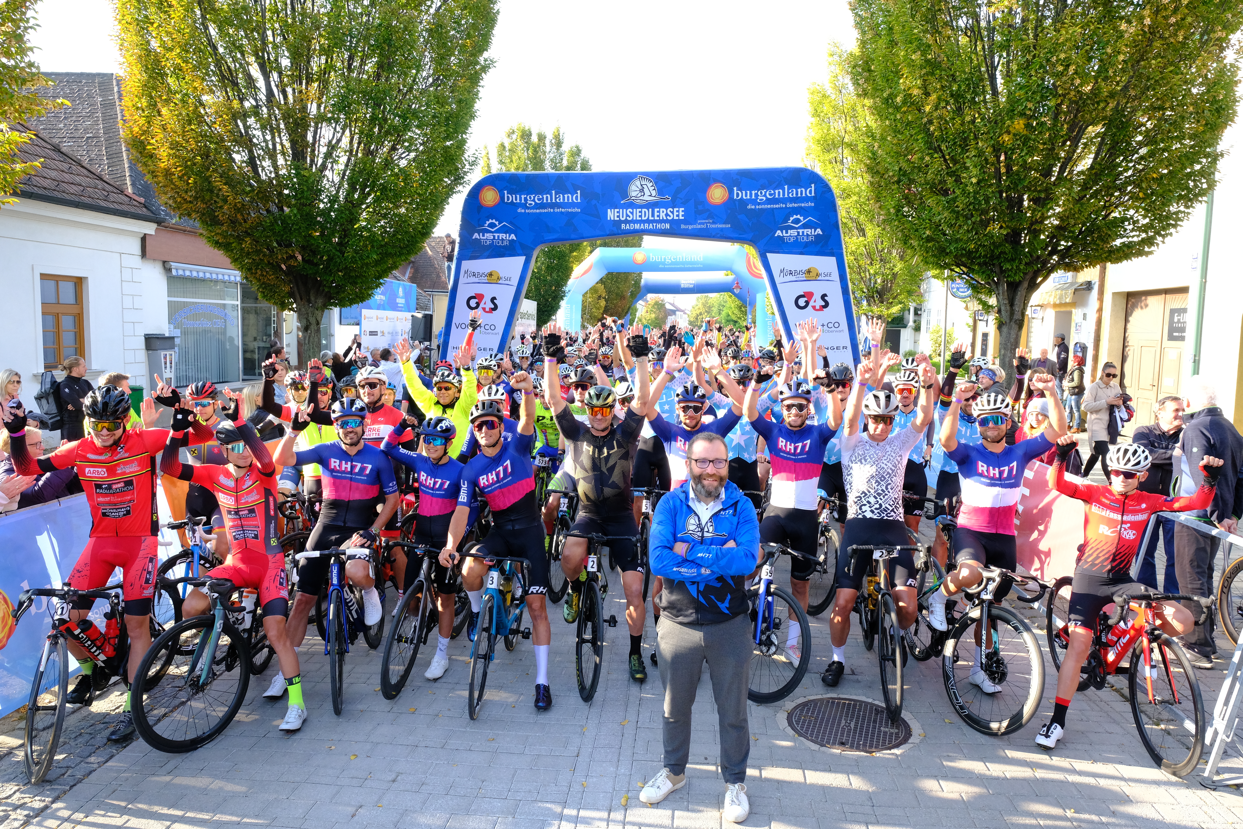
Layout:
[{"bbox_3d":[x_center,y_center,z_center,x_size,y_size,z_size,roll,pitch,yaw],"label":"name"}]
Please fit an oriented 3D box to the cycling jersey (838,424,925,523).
[{"bbox_3d":[1.578,0.359,5.015,0.520,0.560,0.300,1,6,8],"label":"cycling jersey"}]

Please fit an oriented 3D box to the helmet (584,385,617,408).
[{"bbox_3d":[-0.129,-0.091,4.987,0.205,0.160,0.270,0,5,1],"label":"helmet"}]

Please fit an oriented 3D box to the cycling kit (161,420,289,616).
[{"bbox_3d":[-2.029,0.536,4.270,0.600,0.960,0.450,1,5,6],"label":"cycling kit"}]

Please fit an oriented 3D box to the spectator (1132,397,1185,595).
[{"bbox_3d":[3.795,0.721,5.824,0.540,1.700,0.360,1,6,5],"label":"spectator"}]

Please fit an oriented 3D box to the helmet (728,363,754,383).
[{"bbox_3d":[1.074,-0.371,7.452,0.210,0.180,0.280,1,14,8],"label":"helmet"}]

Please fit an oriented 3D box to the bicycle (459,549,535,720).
[{"bbox_3d":[-0.759,1.121,5.044,0.430,0.970,1.660,0,6,1],"label":"bicycle"}]

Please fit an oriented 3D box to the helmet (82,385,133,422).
[{"bbox_3d":[-2.793,-0.061,4.518,0.220,0.180,0.290,-1,14,-12],"label":"helmet"}]

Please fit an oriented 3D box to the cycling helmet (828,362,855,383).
[{"bbox_3d":[1.756,-0.329,6.600,0.210,0.158,0.280,2,6,13],"label":"cycling helmet"}]

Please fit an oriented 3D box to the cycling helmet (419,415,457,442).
[{"bbox_3d":[-1.050,0.089,4.757,0.205,0.160,0.270,1,5,9],"label":"cycling helmet"}]

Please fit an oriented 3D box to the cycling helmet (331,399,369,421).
[{"bbox_3d":[-1.536,-0.010,4.687,0.205,0.160,0.270,-1,5,-14],"label":"cycling helmet"}]

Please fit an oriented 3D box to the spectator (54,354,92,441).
[{"bbox_3d":[-6.323,0.227,9.675,0.360,1.800,0.500,0,5,0],"label":"spectator"}]

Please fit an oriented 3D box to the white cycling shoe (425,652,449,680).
[{"bbox_3d":[-1.139,1.546,5.150,0.095,0.115,0.255,2,6,20],"label":"white cycling shoe"}]

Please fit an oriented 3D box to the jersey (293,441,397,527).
[{"bbox_3d":[-1.555,0.390,4.680,0.560,0.500,0.320,0,5,-5],"label":"jersey"}]

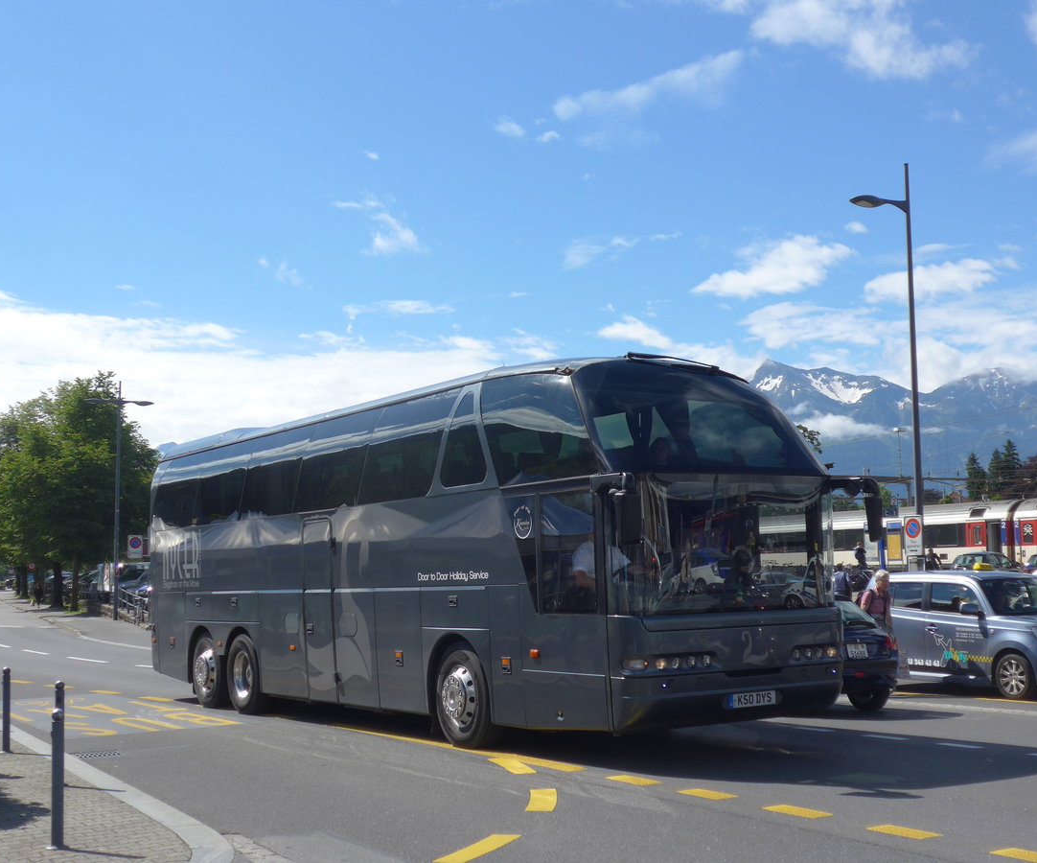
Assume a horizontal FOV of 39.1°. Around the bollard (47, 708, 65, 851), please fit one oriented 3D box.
[{"bbox_3d":[-2.915,2.191,9.246,0.080,0.870,0.080,-1,-6,0],"label":"bollard"}]

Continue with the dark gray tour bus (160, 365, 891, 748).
[{"bbox_3d":[-1.321,1.661,18.729,2.650,3.980,13.000,3,-7,-33],"label":"dark gray tour bus"}]

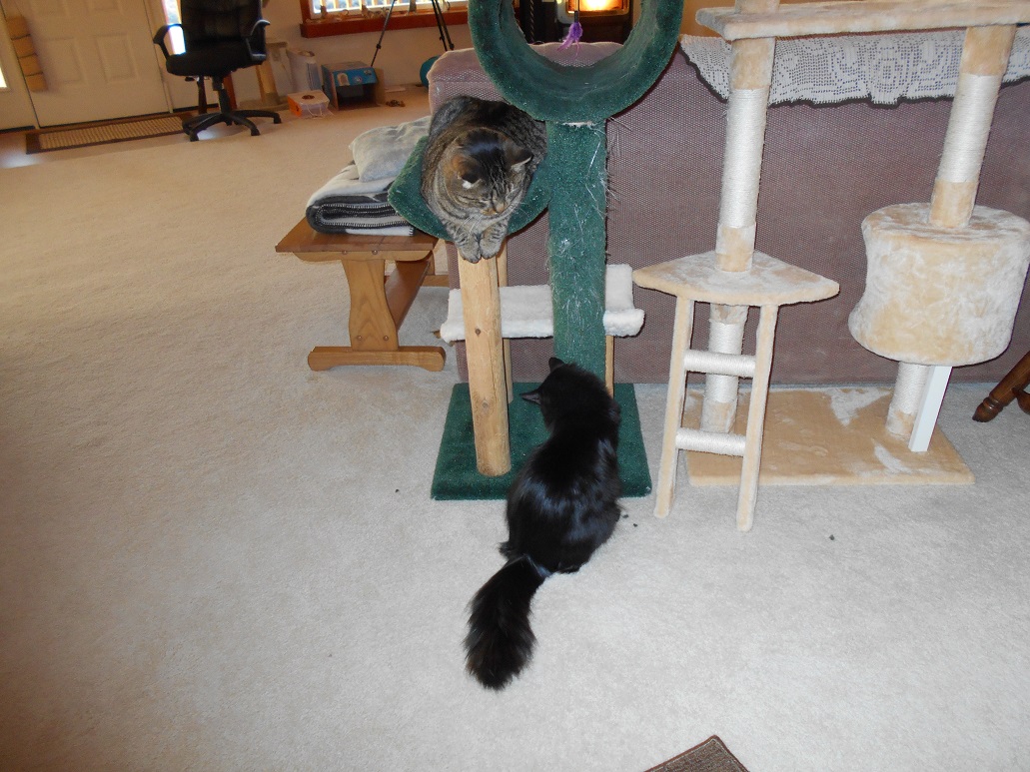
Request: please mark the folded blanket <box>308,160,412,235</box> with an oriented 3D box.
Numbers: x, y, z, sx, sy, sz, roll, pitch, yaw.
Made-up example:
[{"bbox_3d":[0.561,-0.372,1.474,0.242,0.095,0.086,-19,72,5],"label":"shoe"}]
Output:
[{"bbox_3d":[-0.387,-0.563,2.269,0.315,0.100,0.420,3,30,10],"label":"folded blanket"}]

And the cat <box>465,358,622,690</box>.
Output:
[{"bbox_3d":[0.079,0.206,1.442,0.240,0.310,0.630,5,30,13],"label":"cat"}]

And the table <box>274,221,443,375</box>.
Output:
[{"bbox_3d":[-0.388,-0.366,2.415,0.425,0.385,0.655,0,30,5],"label":"table"}]

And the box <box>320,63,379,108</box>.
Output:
[{"bbox_3d":[-1.323,-2.392,6.161,0.330,0.285,0.420,-13,31,-17],"label":"box"}]

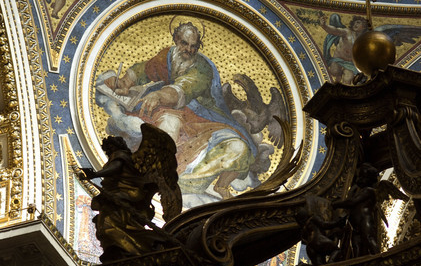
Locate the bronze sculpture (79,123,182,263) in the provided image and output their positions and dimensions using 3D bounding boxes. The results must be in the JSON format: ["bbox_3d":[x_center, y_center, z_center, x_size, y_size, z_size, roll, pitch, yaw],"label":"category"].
[{"bbox_3d":[-1.869,1.703,35.493,2.300,4.000,2.000,5,-35,-7],"label":"bronze sculpture"}]

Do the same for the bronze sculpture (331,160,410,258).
[{"bbox_3d":[3.697,1.903,34.372,1.250,2.600,1.250,26,-42,-33],"label":"bronze sculpture"}]

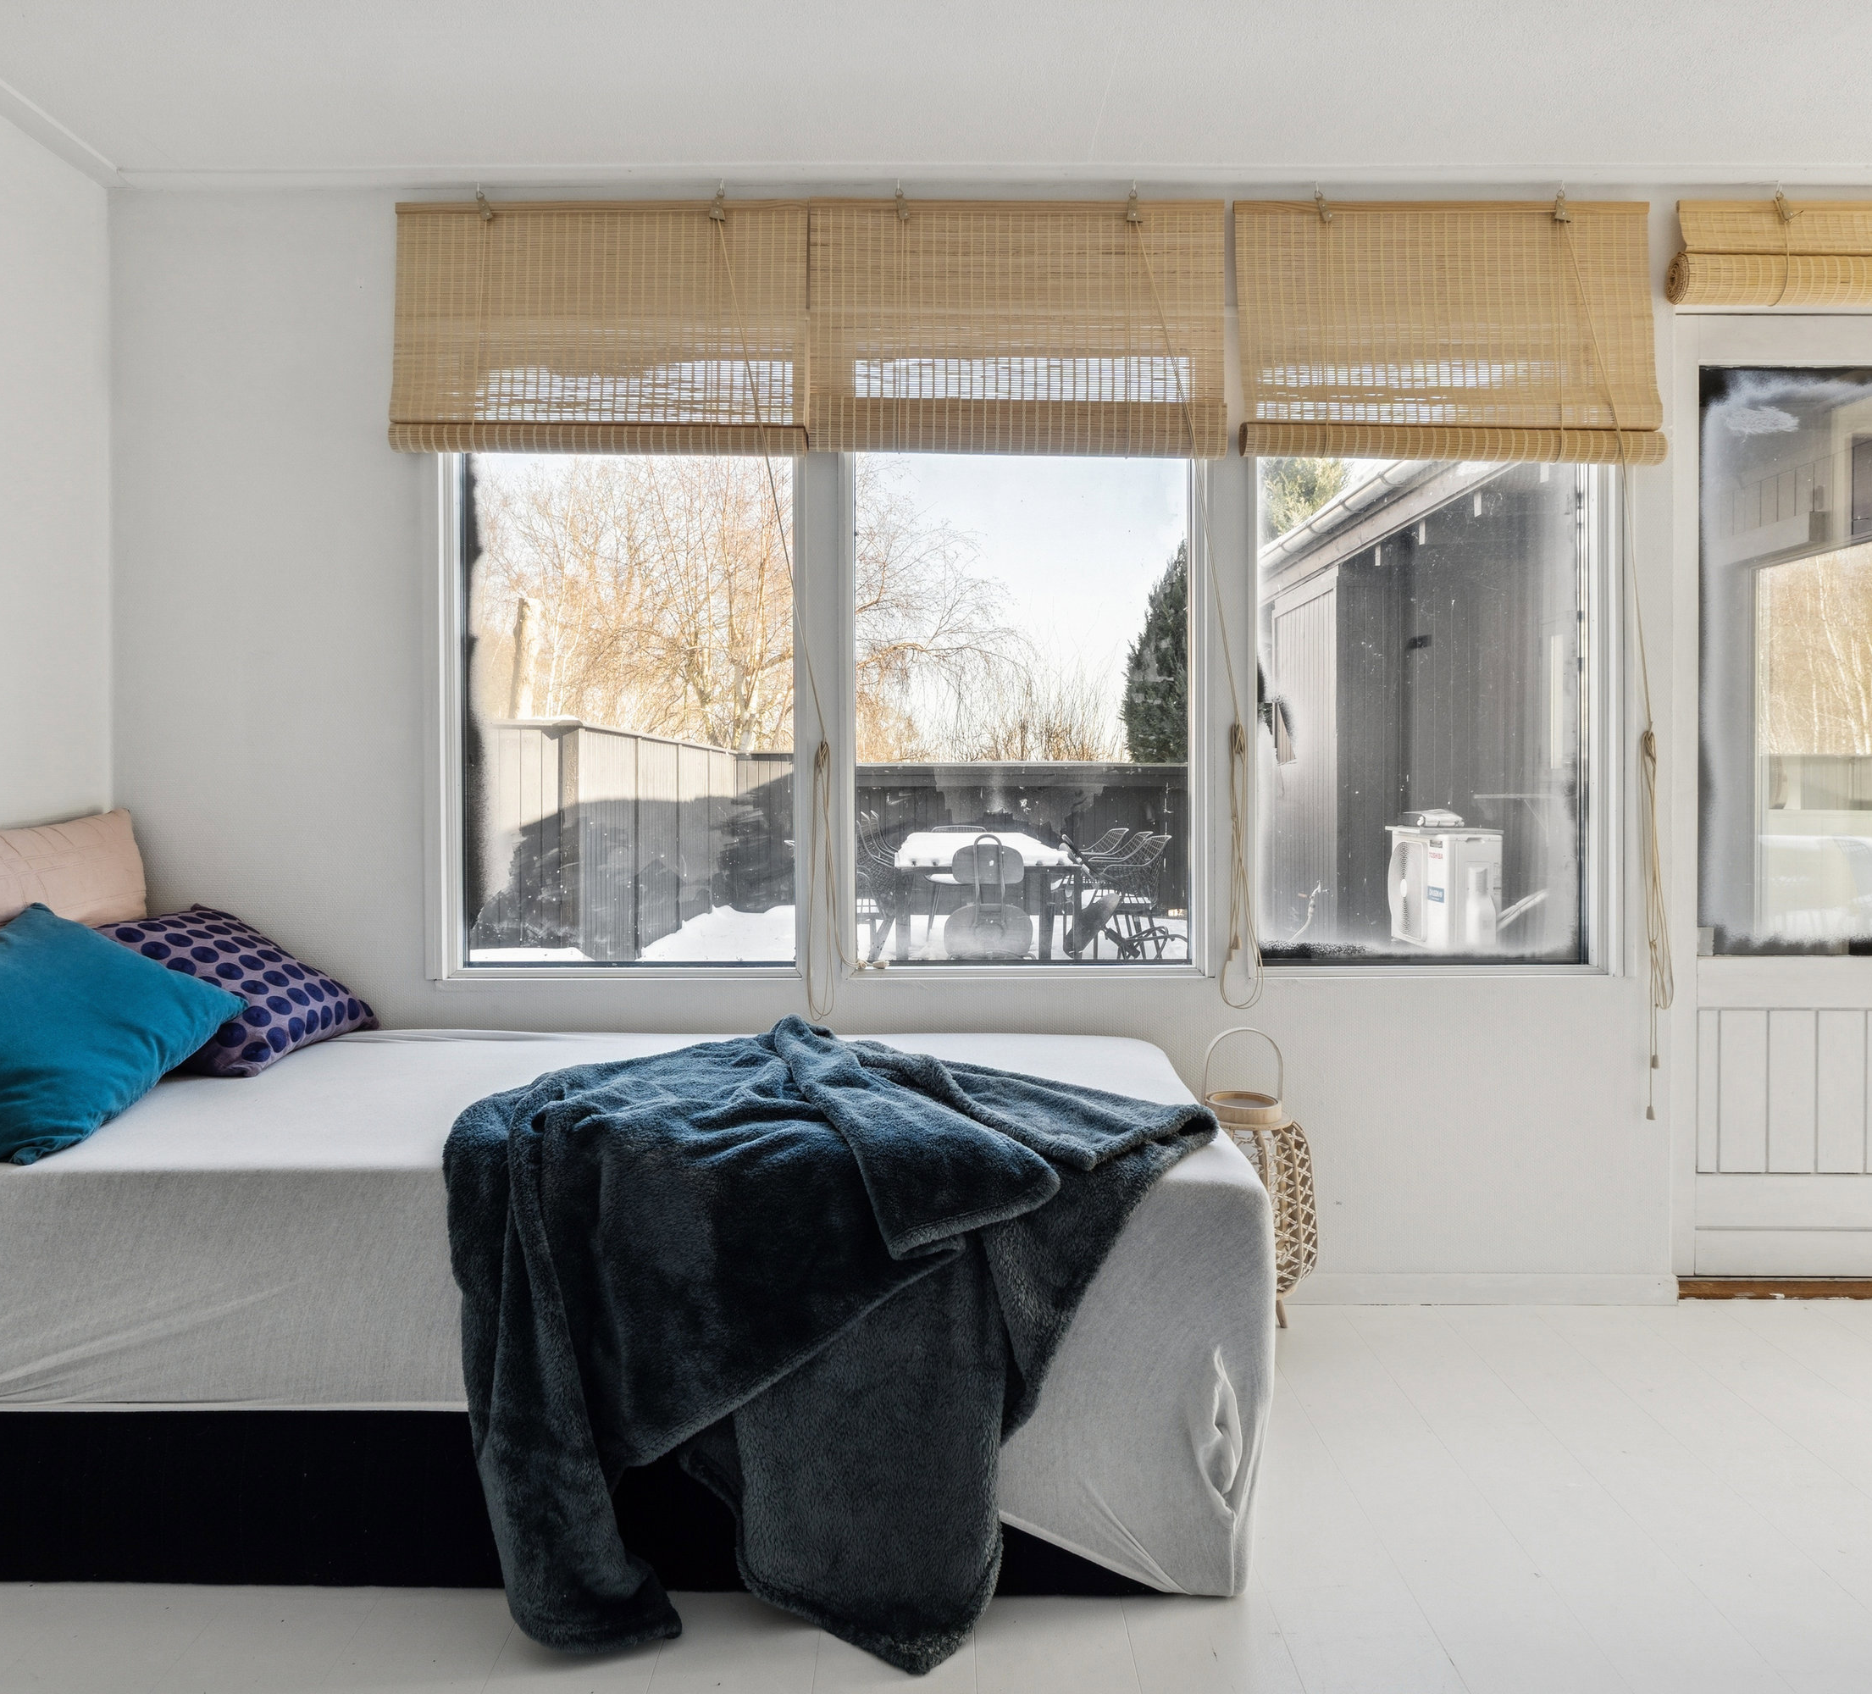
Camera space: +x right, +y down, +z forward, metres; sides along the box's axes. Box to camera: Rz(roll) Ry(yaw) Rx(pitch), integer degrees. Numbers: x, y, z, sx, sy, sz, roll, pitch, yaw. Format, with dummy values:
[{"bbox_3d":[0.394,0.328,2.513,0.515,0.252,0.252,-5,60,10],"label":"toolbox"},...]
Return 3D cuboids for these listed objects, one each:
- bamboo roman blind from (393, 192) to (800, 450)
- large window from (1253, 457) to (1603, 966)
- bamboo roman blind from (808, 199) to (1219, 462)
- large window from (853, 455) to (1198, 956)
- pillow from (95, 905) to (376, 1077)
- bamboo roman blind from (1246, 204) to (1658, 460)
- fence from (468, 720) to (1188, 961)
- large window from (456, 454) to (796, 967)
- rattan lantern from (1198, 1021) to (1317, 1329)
[{"bbox_3d":[-0.638,-0.994,2.553,0.793,0.491,0.070,0,2,0],"label":"bamboo roman blind"},{"bbox_3d":[1.003,-0.372,2.730,0.720,1.200,0.080,0,2,0],"label":"large window"},{"bbox_3d":[0.158,-1.013,2.610,0.815,0.505,0.090,0,2,0],"label":"bamboo roman blind"},{"bbox_3d":[0.175,-0.363,2.667,0.691,1.216,0.079,0,2,0],"label":"large window"},{"bbox_3d":[-1.280,0.247,2.420,0.400,0.130,0.380,36,10,2],"label":"pillow"},{"bbox_3d":[0.975,-0.987,2.553,0.799,0.506,0.070,0,2,0],"label":"bamboo roman blind"},{"bbox_3d":[-0.120,0.000,8.700,4.300,1.350,4.300,0,2,0],"label":"fence"},{"bbox_3d":[-0.613,-0.363,2.667,0.670,1.216,0.079,0,2,0],"label":"large window"},{"bbox_3d":[0.580,0.631,2.520,0.276,0.580,0.276,0,2,0],"label":"rattan lantern"}]

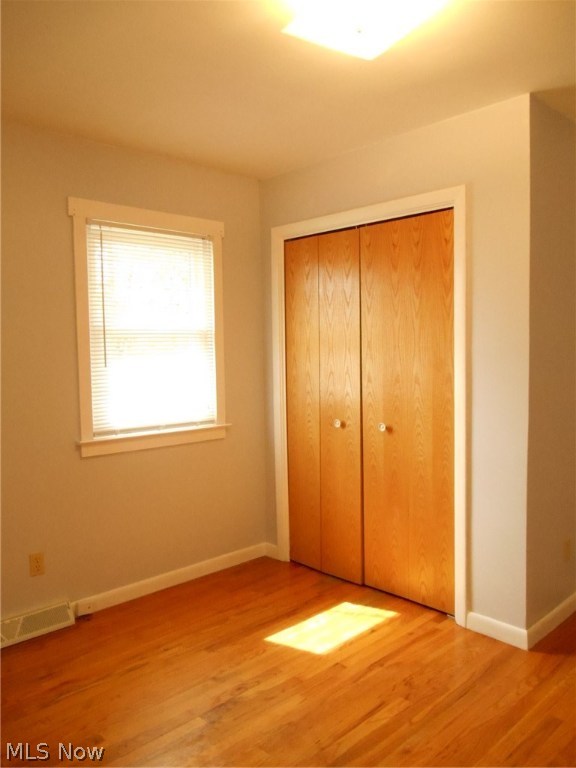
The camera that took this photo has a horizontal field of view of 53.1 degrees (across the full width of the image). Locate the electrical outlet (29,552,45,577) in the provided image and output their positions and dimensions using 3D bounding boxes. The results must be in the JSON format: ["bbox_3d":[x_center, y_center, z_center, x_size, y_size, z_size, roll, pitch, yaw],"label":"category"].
[{"bbox_3d":[-1.240,0.894,2.850,0.072,0.116,0.010,-3,4,-42],"label":"electrical outlet"}]

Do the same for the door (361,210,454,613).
[{"bbox_3d":[0.639,0.150,3.048,0.040,2.025,0.605,-4,4,-44],"label":"door"}]

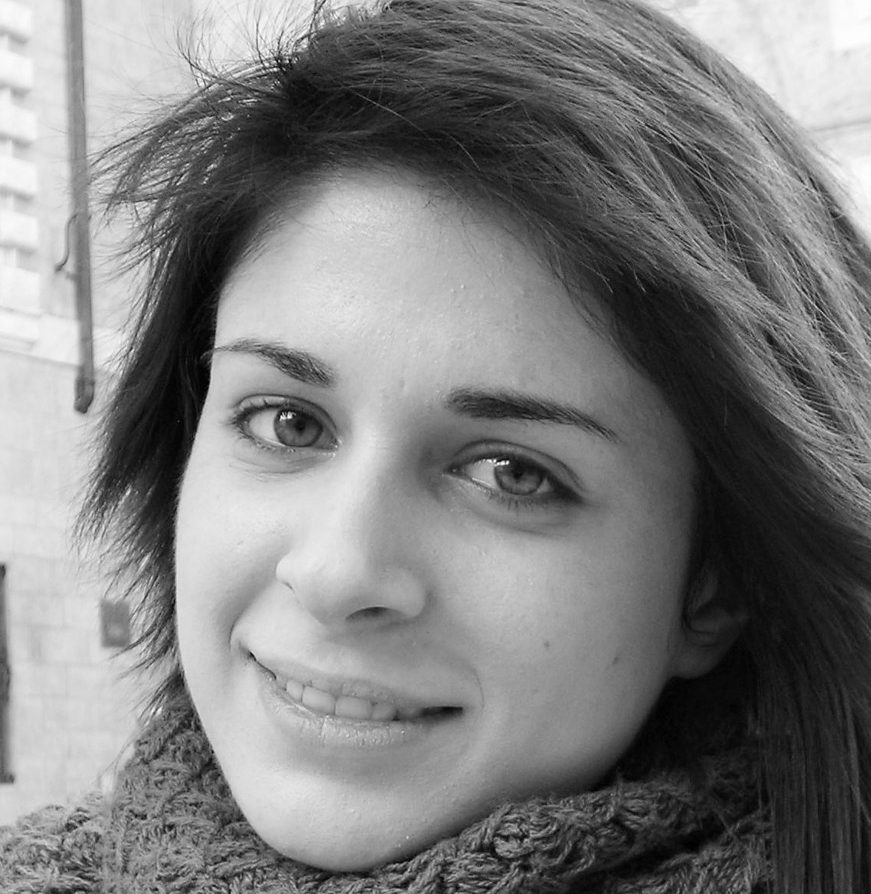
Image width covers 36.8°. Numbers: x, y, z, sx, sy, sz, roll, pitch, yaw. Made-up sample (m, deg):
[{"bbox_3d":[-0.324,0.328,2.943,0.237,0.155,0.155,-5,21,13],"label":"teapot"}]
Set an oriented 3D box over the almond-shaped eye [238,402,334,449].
[{"bbox_3d":[-0.038,-0.005,0.338,0.026,0.011,0.012,12,-2,13],"label":"almond-shaped eye"}]

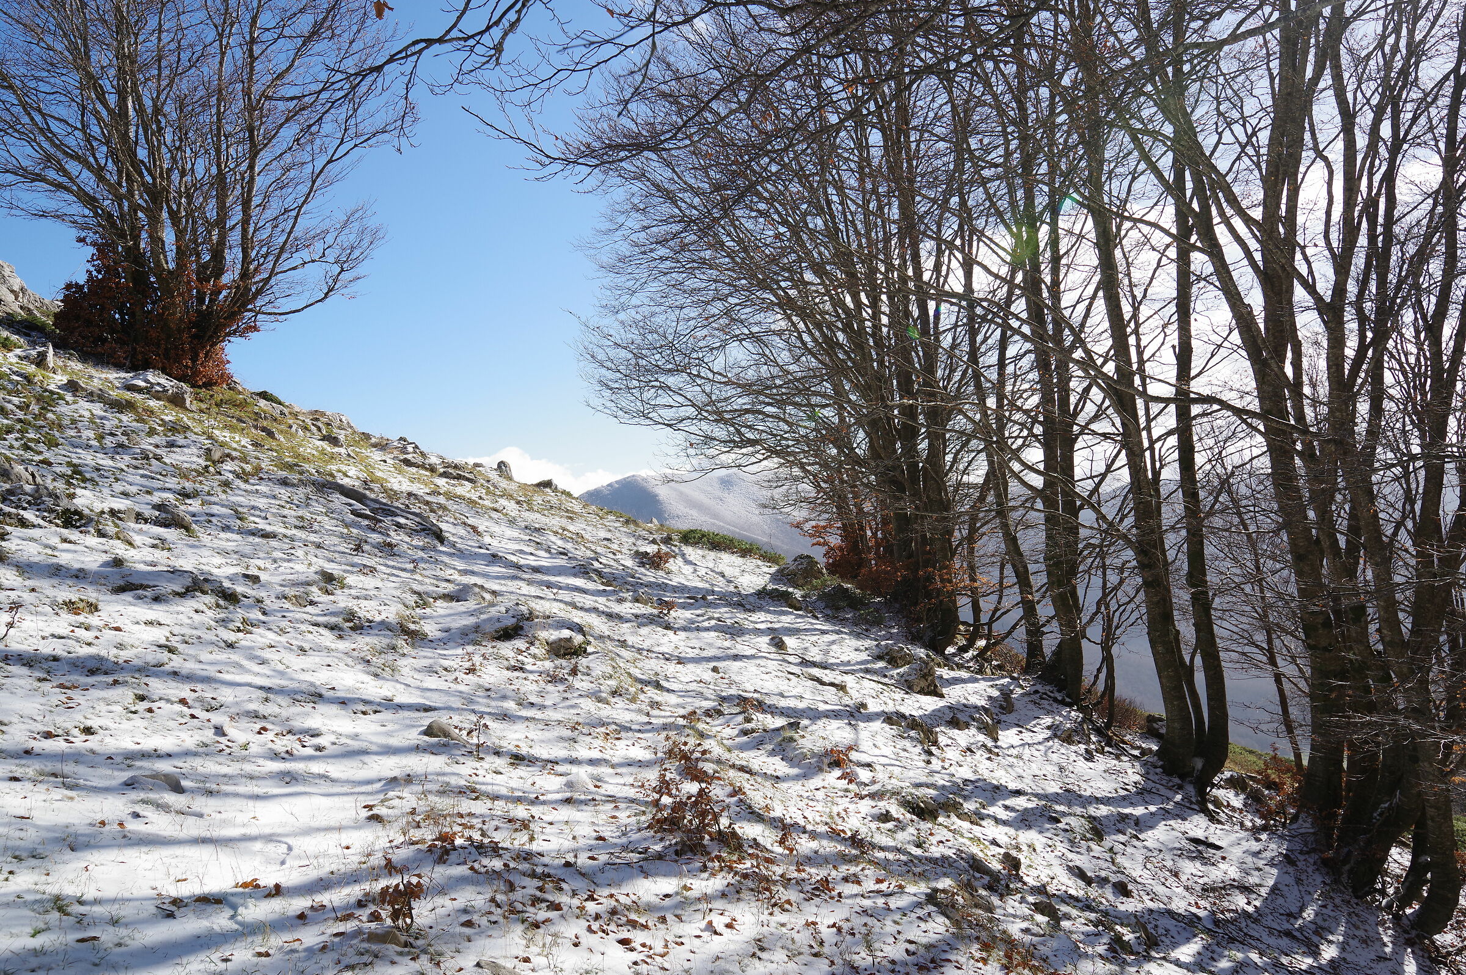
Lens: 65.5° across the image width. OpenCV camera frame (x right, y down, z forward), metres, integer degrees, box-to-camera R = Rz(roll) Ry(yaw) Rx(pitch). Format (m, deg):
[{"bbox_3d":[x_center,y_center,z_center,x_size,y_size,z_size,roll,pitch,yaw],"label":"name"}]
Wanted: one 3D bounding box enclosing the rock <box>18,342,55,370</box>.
[{"bbox_3d":[-9.381,-1.768,15.376,0.479,0.348,0.391,1,-2,-31],"label":"rock"}]

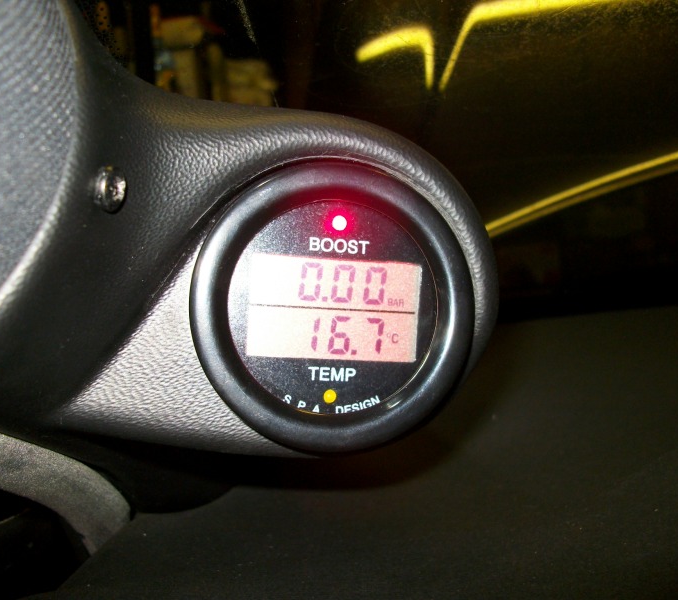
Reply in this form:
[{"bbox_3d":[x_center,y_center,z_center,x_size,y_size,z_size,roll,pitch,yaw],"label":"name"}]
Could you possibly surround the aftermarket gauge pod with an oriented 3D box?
[{"bbox_3d":[-0.003,0.002,0.184,0.062,0.062,0.038,3,-2,-8],"label":"aftermarket gauge pod"}]

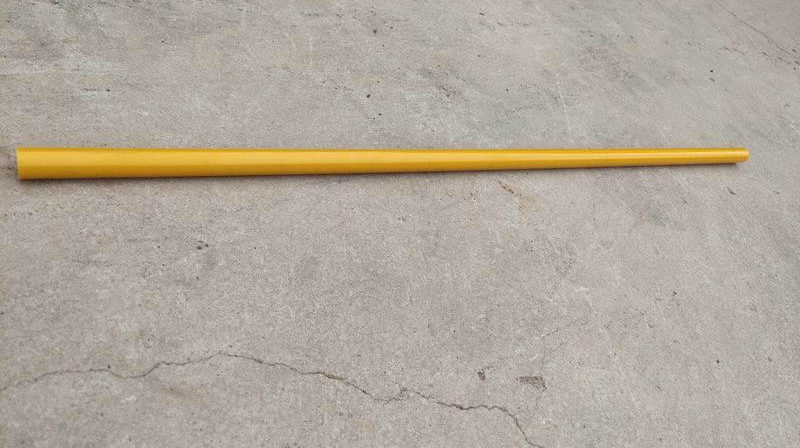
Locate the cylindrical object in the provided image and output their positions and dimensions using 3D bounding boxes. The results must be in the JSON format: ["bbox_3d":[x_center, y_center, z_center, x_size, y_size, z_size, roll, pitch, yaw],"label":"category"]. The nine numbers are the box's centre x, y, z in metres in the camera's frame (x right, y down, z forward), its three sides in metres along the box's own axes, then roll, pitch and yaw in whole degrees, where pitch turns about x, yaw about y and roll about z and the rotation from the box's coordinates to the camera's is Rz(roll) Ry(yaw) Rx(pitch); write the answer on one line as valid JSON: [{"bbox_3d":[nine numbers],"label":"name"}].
[{"bbox_3d":[0.141,-0.087,0.888,1.130,0.027,0.027,-4,57,-33],"label":"cylindrical object"}]

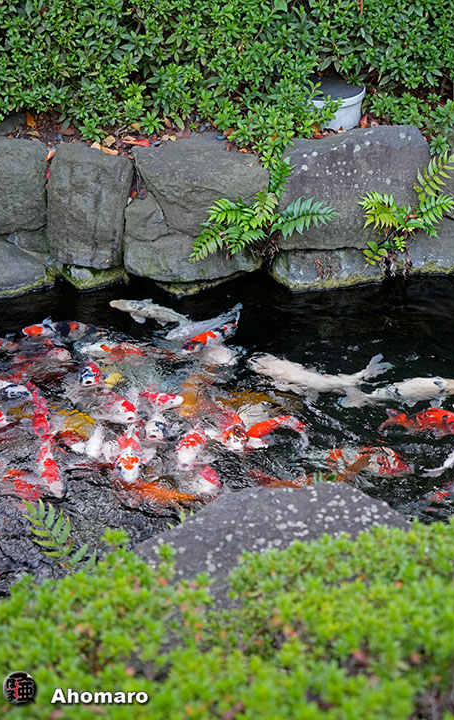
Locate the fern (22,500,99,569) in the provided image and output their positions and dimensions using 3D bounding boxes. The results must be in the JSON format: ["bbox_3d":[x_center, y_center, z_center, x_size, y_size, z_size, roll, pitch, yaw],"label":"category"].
[{"bbox_3d":[-0.439,0.465,2.740,0.190,0.160,0.160,0,35,0],"label":"fern"}]

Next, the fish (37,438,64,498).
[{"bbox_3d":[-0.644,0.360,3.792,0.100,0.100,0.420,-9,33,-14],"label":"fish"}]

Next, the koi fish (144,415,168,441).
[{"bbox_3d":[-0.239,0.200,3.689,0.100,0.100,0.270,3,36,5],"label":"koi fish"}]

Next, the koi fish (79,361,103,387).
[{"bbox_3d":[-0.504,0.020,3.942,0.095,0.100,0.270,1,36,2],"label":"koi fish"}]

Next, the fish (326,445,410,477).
[{"bbox_3d":[0.447,0.339,3.486,0.340,0.100,0.120,7,36,10],"label":"fish"}]

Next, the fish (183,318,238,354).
[{"bbox_3d":[-0.059,-0.098,4.106,0.294,0.090,0.100,-28,44,-33],"label":"fish"}]

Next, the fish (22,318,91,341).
[{"bbox_3d":[-0.659,-0.117,4.133,0.312,0.090,0.110,-2,36,-2],"label":"fish"}]

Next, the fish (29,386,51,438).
[{"bbox_3d":[-0.737,0.183,4.075,0.090,0.090,0.400,-9,33,-14],"label":"fish"}]

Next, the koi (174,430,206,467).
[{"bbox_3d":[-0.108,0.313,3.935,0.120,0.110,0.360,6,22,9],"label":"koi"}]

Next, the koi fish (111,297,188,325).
[{"bbox_3d":[-0.311,-0.177,4.235,0.371,0.090,0.110,13,37,17],"label":"koi fish"}]

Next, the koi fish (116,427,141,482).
[{"bbox_3d":[-0.346,0.341,3.885,0.110,0.110,0.420,1,24,1],"label":"koi fish"}]

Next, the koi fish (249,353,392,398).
[{"bbox_3d":[0.399,0.047,4.295,0.580,0.120,0.160,8,33,12],"label":"koi fish"}]

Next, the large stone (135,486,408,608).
[{"bbox_3d":[0.110,0.598,2.779,0.700,0.340,0.480,0,32,0],"label":"large stone"}]

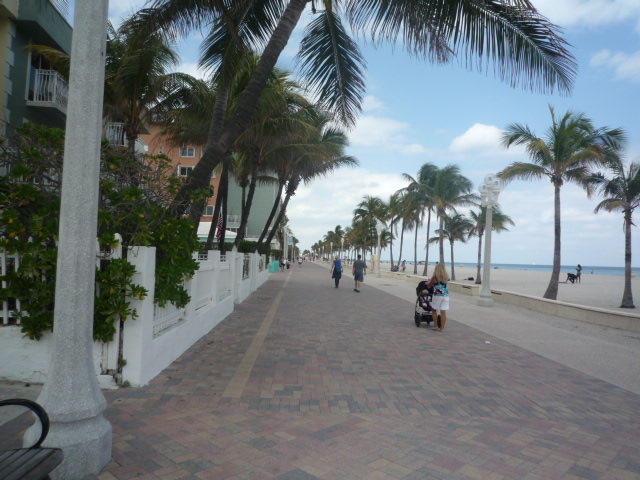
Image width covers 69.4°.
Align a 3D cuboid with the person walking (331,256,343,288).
[{"bbox_3d":[0.912,1.717,24.800,0.580,1.710,0.450,2,-2,-3],"label":"person walking"}]

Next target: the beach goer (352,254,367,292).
[{"bbox_3d":[1.920,1.626,22.300,0.600,1.780,0.450,2,-2,-3],"label":"beach goer"}]

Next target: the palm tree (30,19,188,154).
[{"bbox_3d":[-6.149,-2.445,13.821,4.700,8.540,4.700,2,-2,-2],"label":"palm tree"}]

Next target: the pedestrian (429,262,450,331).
[{"bbox_3d":[2.722,1.295,10.500,0.480,1.560,0.450,2,-3,-15],"label":"pedestrian"}]

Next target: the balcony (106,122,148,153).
[{"bbox_3d":[-9.568,-4.956,23.294,1.100,1.150,3.200,2,-2,-3],"label":"balcony"}]

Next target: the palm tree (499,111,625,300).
[{"bbox_3d":[9.272,-1.352,17.600,4.500,7.150,4.500,2,-2,-3],"label":"palm tree"}]

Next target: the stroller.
[{"bbox_3d":[2.639,1.546,11.277,0.620,1.090,0.920,1,-2,5],"label":"stroller"}]

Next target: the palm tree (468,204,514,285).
[{"bbox_3d":[11.317,0.363,30.500,3.000,5.100,3.000,2,-2,-3],"label":"palm tree"}]

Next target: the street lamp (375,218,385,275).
[{"bbox_3d":[4.792,0.670,37.399,0.820,4.830,0.820,2,-2,-2],"label":"street lamp"}]

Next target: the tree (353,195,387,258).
[{"bbox_3d":[6.003,-0.810,55.805,4.200,9.290,4.200,2,-2,-2],"label":"tree"}]

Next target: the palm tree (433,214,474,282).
[{"bbox_3d":[10.503,0.592,36.500,3.100,5.150,3.100,2,-2,-3],"label":"palm tree"}]

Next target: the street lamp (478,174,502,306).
[{"bbox_3d":[6.211,0.000,16.899,0.850,4.820,0.850,2,-2,-2],"label":"street lamp"}]

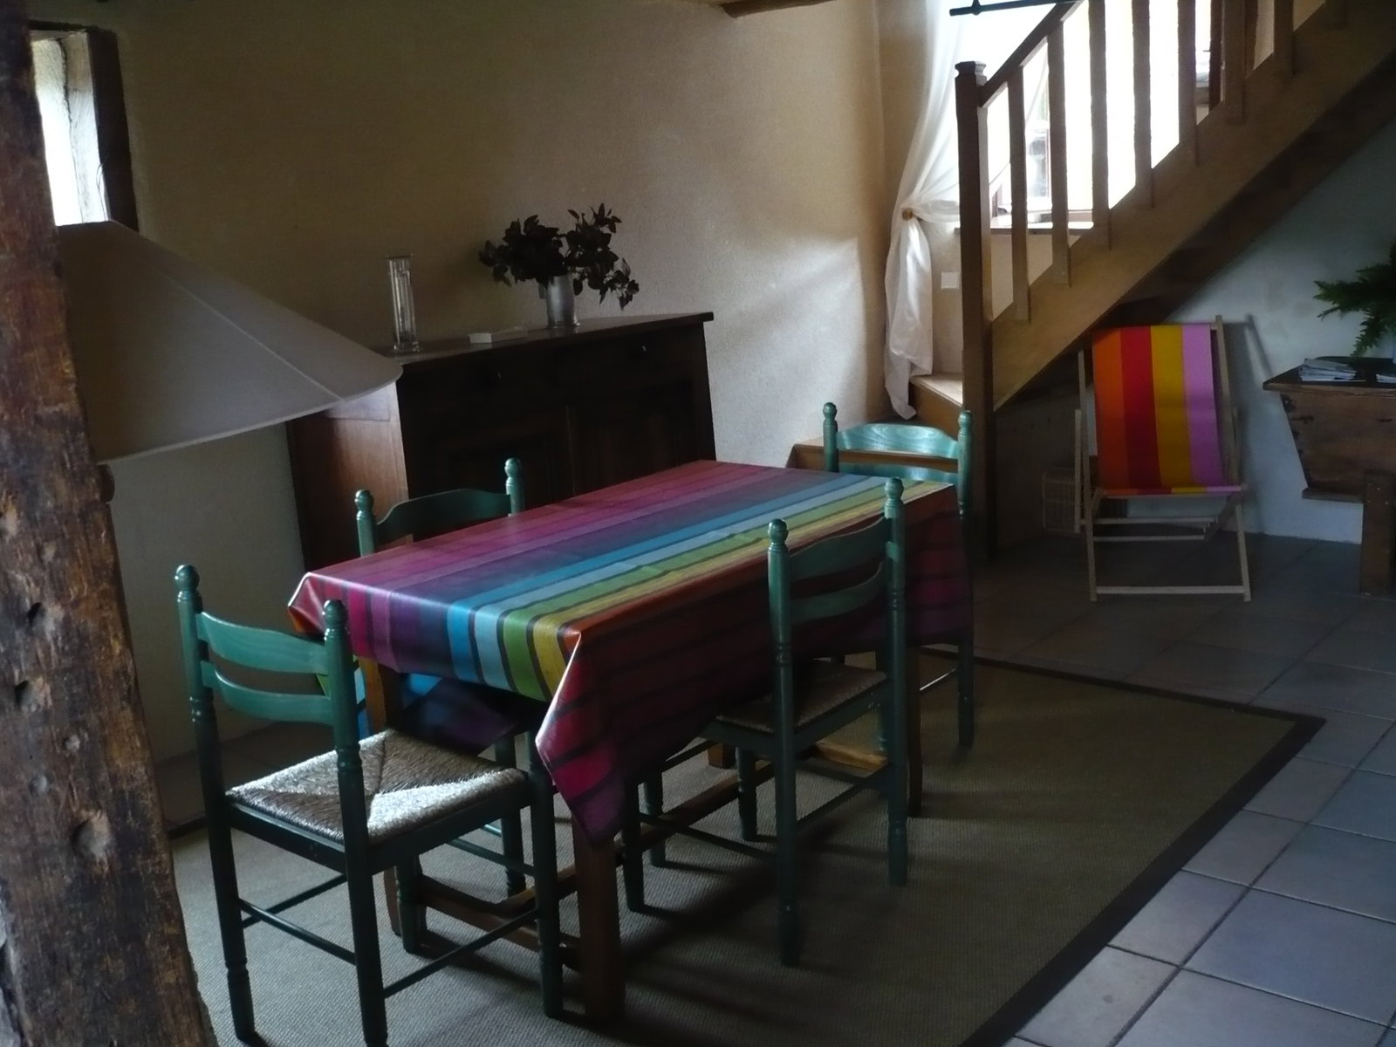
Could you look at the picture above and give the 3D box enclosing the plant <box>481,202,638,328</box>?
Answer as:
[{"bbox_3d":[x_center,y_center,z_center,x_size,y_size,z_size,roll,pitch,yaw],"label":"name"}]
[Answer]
[{"bbox_3d":[-0.448,-0.838,4.587,0.523,0.406,0.409,-5,13,-5],"label":"plant"}]

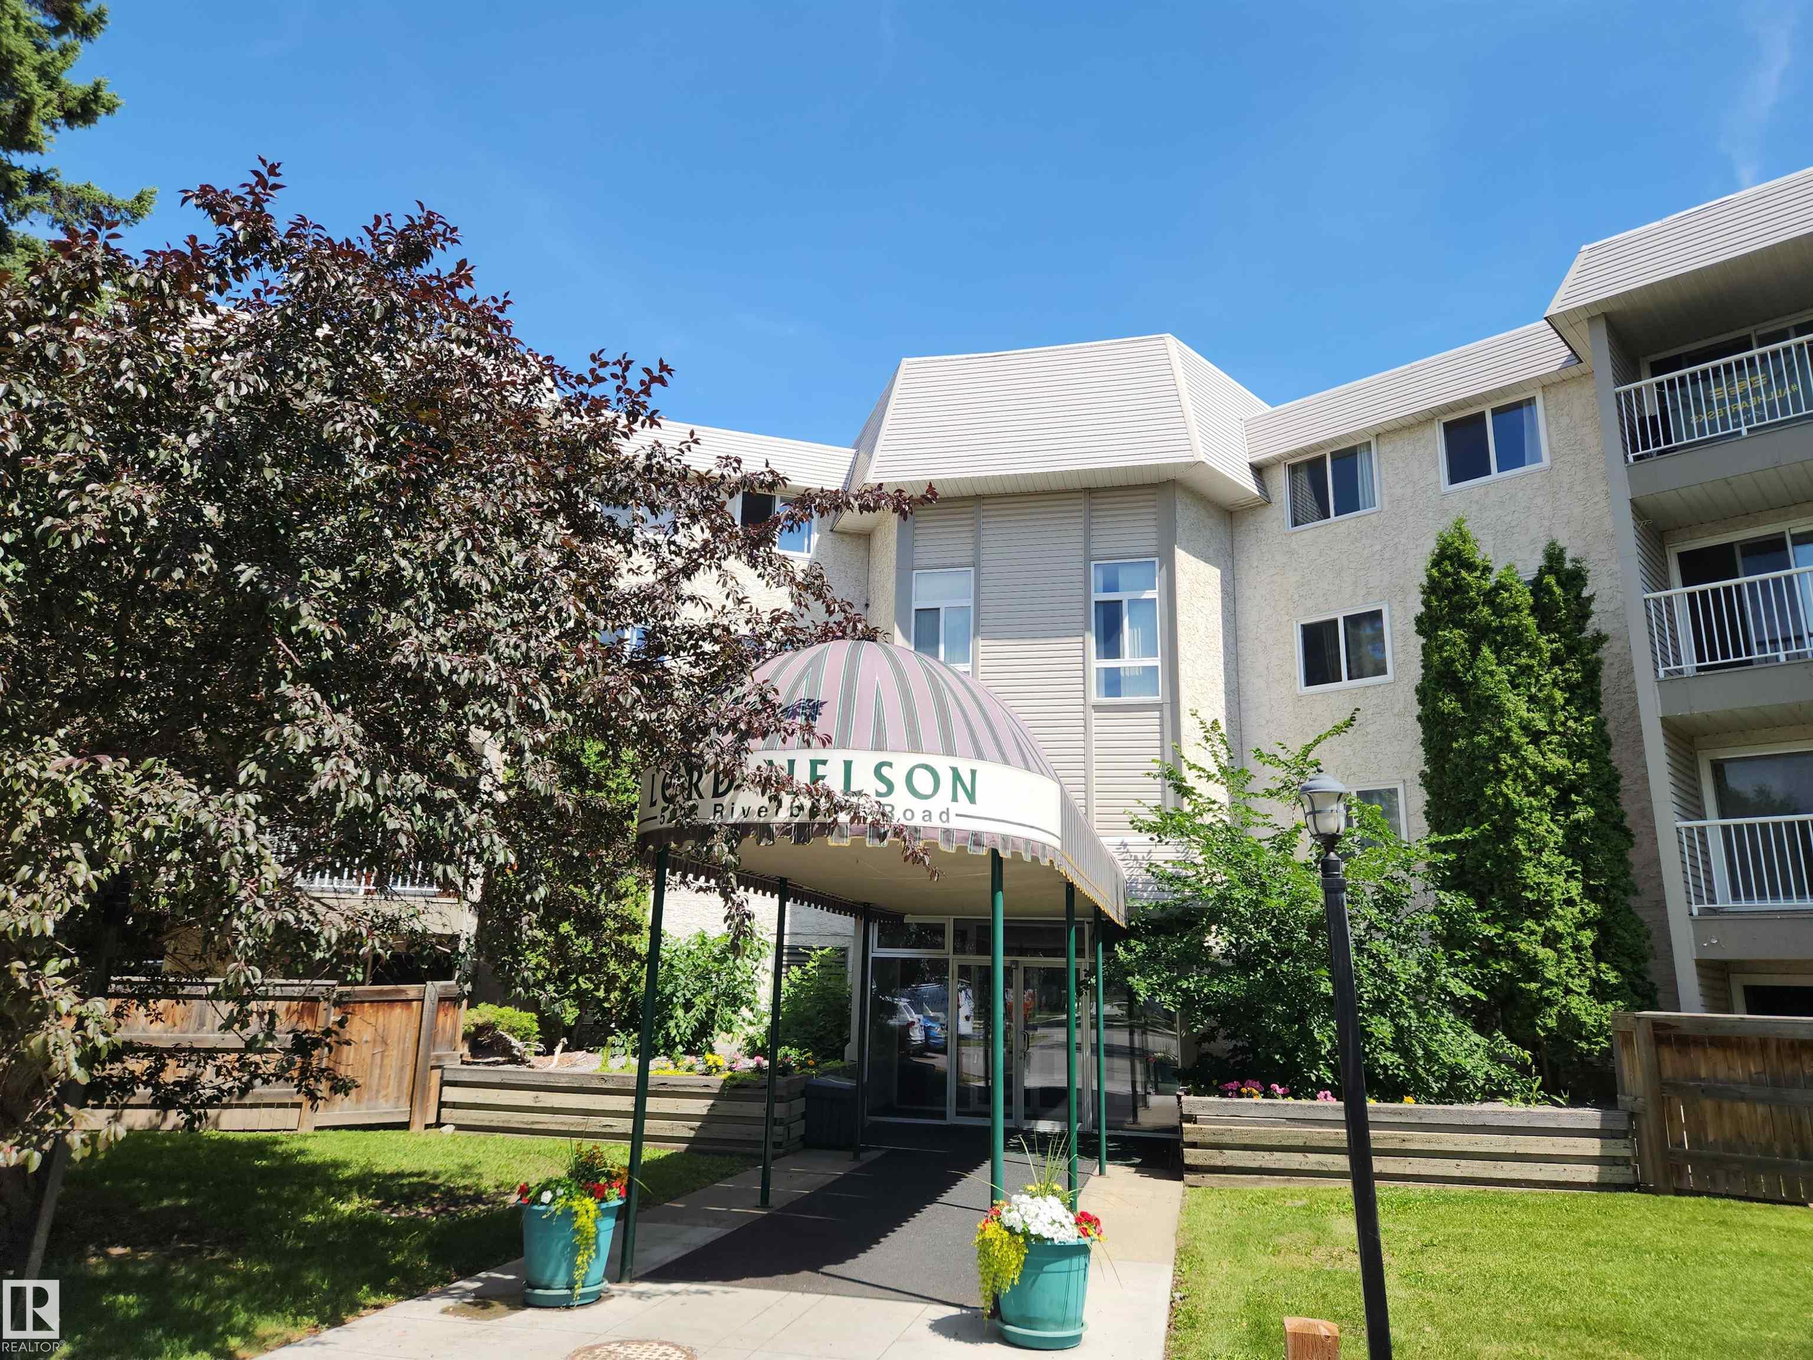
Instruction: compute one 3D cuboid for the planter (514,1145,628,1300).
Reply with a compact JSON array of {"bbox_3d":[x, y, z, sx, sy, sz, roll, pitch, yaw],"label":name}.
[{"bbox_3d":[-1.983,3.230,7.217,0.620,0.860,0.600,-2,-15,13],"label":"planter"}]

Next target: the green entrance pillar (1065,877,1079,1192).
[{"bbox_3d":[1.386,3.061,10.073,0.070,2.785,0.070,-2,-15,13],"label":"green entrance pillar"}]

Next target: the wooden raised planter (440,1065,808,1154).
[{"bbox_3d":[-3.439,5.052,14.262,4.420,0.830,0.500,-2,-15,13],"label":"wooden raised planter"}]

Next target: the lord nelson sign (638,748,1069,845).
[{"bbox_3d":[-0.528,0.798,8.008,2.950,0.460,1.050,-2,-15,13],"label":"lord nelson sign"}]

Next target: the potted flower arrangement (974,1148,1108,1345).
[{"bbox_3d":[0.749,3.083,6.656,0.680,1.000,0.640,-2,-15,13],"label":"potted flower arrangement"}]

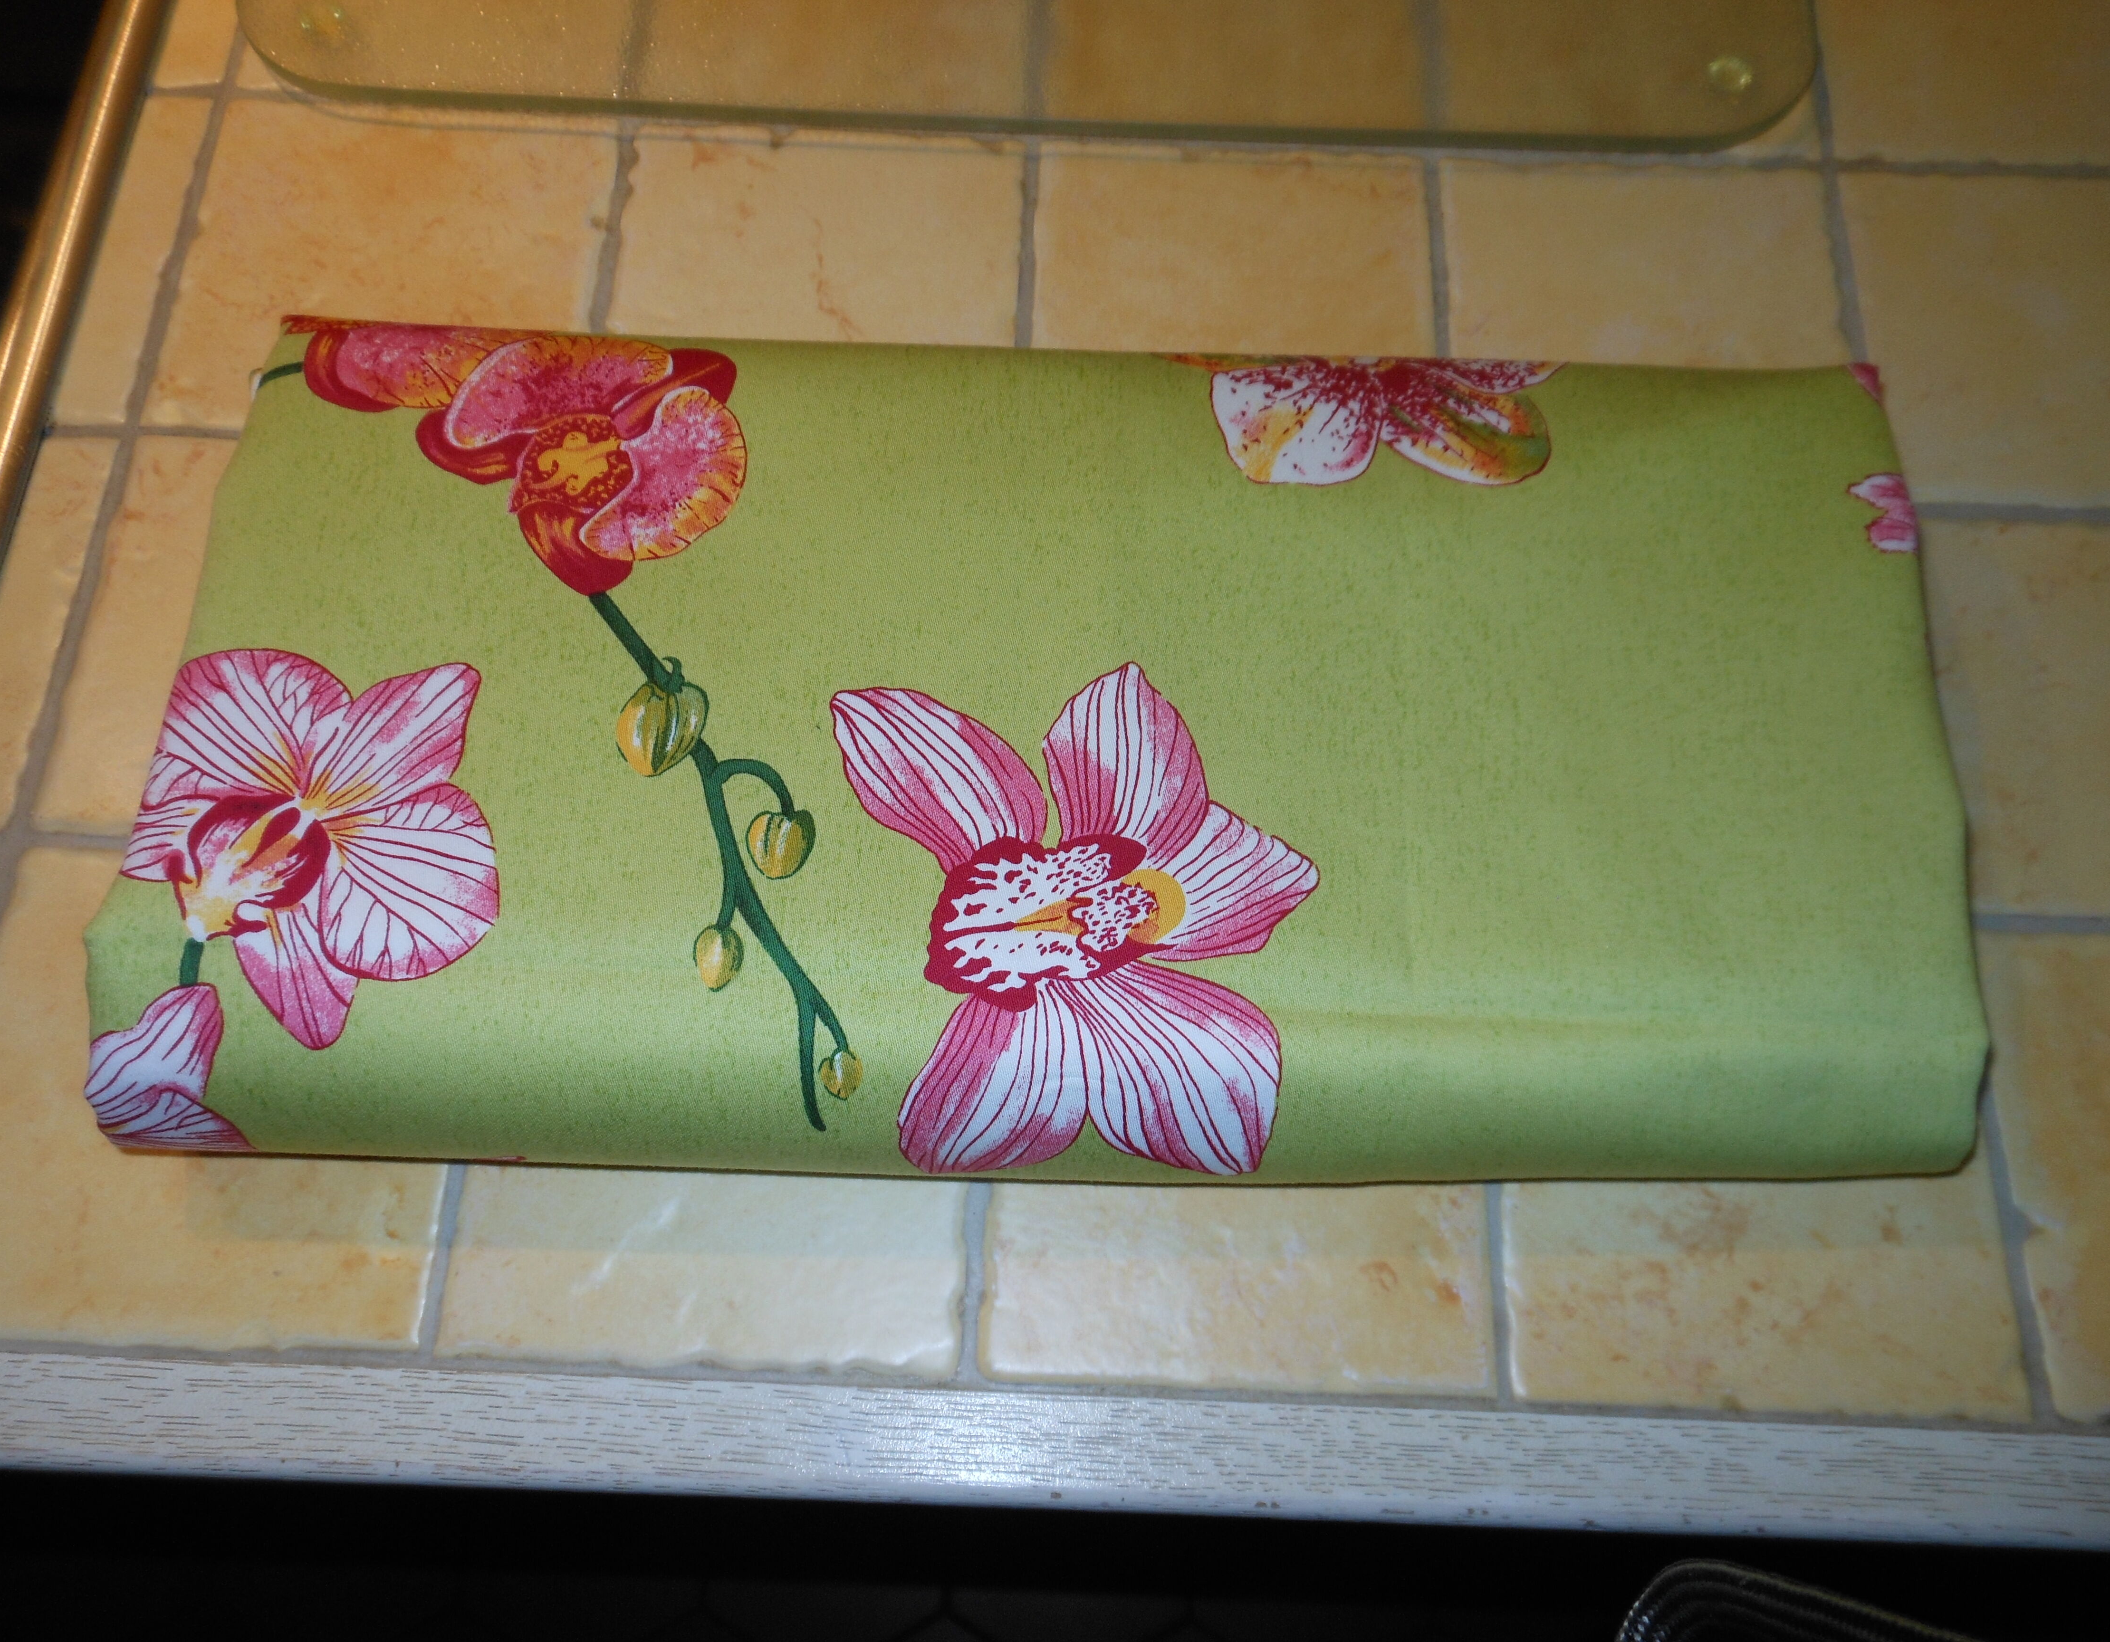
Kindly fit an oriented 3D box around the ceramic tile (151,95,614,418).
[{"bbox_3d":[-0.162,-0.135,0.391,0.099,0.008,0.098,2,70,0],"label":"ceramic tile"}]

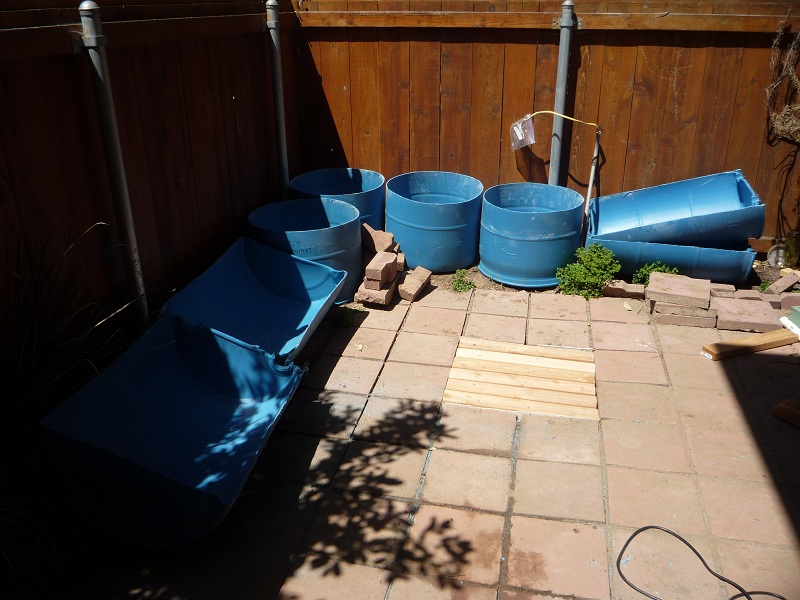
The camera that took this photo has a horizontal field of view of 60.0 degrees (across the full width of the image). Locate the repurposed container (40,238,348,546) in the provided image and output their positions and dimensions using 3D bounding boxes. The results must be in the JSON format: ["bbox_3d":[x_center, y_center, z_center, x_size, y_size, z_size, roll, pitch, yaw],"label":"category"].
[{"bbox_3d":[-0.714,0.243,2.888,0.585,0.310,1.780,22,25,-2],"label":"repurposed container"}]

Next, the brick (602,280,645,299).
[{"bbox_3d":[1.234,-0.051,3.823,0.215,0.058,0.110,4,24,11],"label":"brick"}]

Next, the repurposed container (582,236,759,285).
[{"bbox_3d":[1.564,-0.296,4.123,0.880,0.265,0.550,6,25,16],"label":"repurposed container"}]

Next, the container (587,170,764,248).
[{"bbox_3d":[1.615,-0.444,4.118,0.885,0.300,0.585,-10,25,19],"label":"container"}]

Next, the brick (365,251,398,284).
[{"bbox_3d":[-0.108,-0.192,3.923,0.095,0.060,0.265,5,24,14],"label":"brick"}]

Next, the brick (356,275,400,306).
[{"bbox_3d":[-0.123,-0.062,3.795,0.175,0.052,0.240,4,27,15],"label":"brick"}]

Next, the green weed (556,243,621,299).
[{"bbox_3d":[1.070,-0.199,3.904,0.330,0.280,0.290,-1,23,0],"label":"green weed"}]

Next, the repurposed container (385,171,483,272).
[{"bbox_3d":[0.217,-0.481,4.283,0.600,0.445,0.600,4,27,11],"label":"repurposed container"}]

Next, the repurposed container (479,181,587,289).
[{"bbox_3d":[0.792,-0.400,4.190,0.605,0.455,0.605,4,24,11],"label":"repurposed container"}]

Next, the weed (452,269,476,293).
[{"bbox_3d":[0.369,-0.111,3.970,0.135,0.085,0.130,4,24,11],"label":"weed"}]

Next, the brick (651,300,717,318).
[{"bbox_3d":[1.461,0.004,3.569,0.290,0.053,0.260,6,24,15],"label":"brick"}]

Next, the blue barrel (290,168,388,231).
[{"bbox_3d":[-0.387,-0.545,4.465,0.600,0.450,0.600,-1,23,0],"label":"blue barrel"}]

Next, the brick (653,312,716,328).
[{"bbox_3d":[1.462,0.055,3.591,0.290,0.053,0.260,5,24,14],"label":"brick"}]

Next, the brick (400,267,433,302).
[{"bbox_3d":[0.091,-0.088,3.883,0.087,0.053,0.205,22,49,24],"label":"brick"}]

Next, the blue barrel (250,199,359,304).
[{"bbox_3d":[-0.515,-0.272,3.860,0.600,0.440,0.600,-1,23,0],"label":"blue barrel"}]

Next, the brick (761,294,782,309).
[{"bbox_3d":[1.936,0.011,3.663,0.140,0.053,0.105,4,24,11],"label":"brick"}]

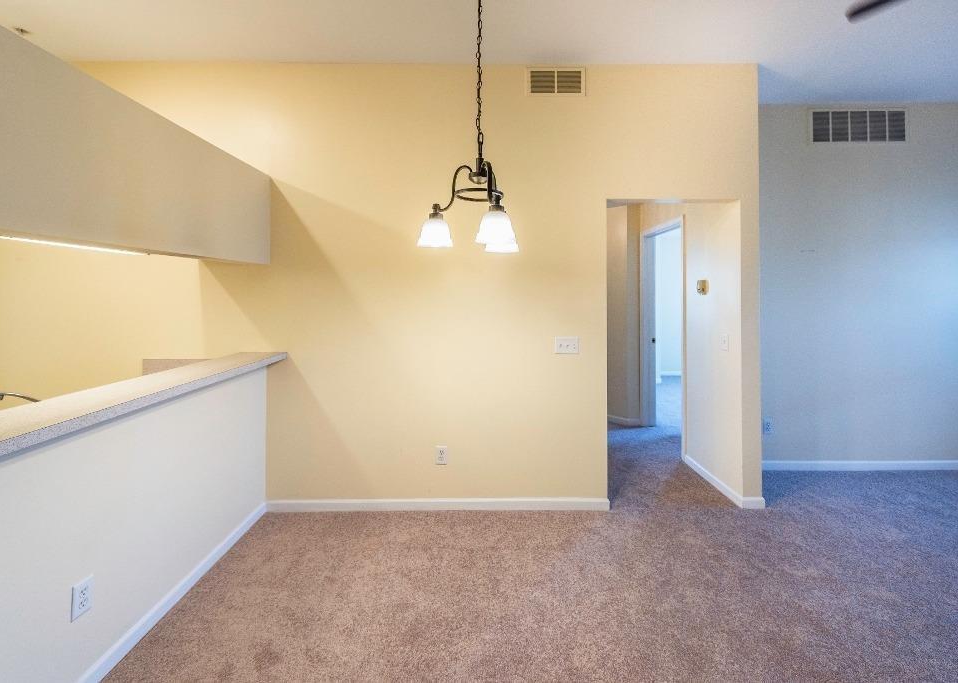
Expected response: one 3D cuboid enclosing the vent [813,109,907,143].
[{"bbox_3d":[3.137,-1.772,3.280,0.800,0.290,0.030,0,4,0],"label":"vent"}]

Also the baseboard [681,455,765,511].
[{"bbox_3d":[1.843,1.035,3.040,0.150,0.090,0.760,0,6,0],"label":"baseboard"}]

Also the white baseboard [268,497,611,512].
[{"bbox_3d":[-0.271,1.097,2.670,2.300,0.090,0.020,0,4,0],"label":"white baseboard"}]

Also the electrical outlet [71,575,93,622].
[{"bbox_3d":[-1.418,0.919,1.430,0.012,0.121,0.077,0,4,0],"label":"electrical outlet"}]

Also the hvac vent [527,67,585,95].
[{"bbox_3d":[0.521,-1.745,2.670,0.393,0.195,0.025,0,4,0],"label":"hvac vent"}]

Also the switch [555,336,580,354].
[{"bbox_3d":[0.592,0.026,2.675,0.162,0.119,0.014,0,4,0],"label":"switch"}]

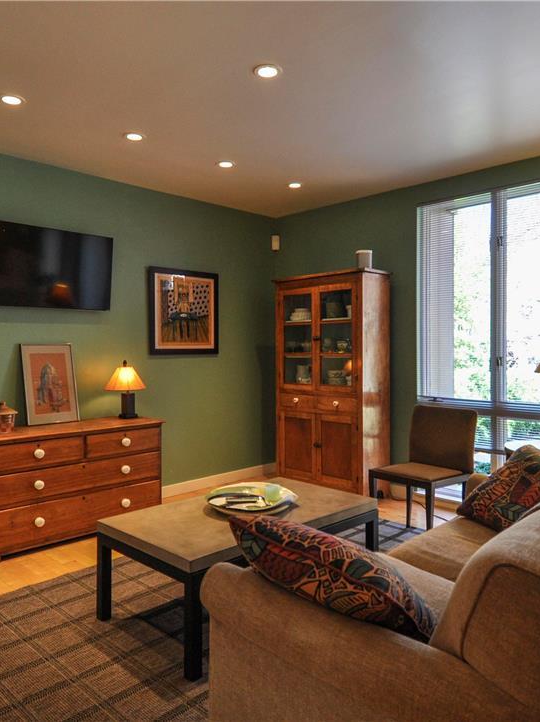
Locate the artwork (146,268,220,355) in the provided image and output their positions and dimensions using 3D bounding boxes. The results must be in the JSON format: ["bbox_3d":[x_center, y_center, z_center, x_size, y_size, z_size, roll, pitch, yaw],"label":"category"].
[{"bbox_3d":[-0.730,-0.413,4.677,0.708,0.718,0.030,-2,2,-44],"label":"artwork"}]

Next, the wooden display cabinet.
[{"bbox_3d":[0.546,0.218,4.946,0.419,1.950,1.031,-1,1,-45],"label":"wooden display cabinet"}]

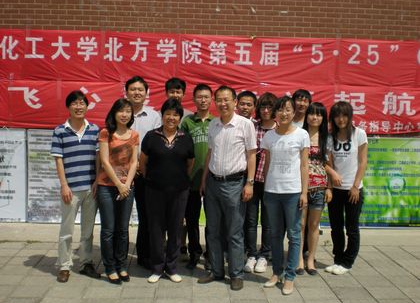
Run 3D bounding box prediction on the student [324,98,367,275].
[{"bbox_3d":[1.300,0.343,5.083,0.430,1.630,0.300,3,5,17],"label":"student"}]

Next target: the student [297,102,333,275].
[{"bbox_3d":[0.983,0.350,5.049,0.410,1.610,0.290,1,5,3],"label":"student"}]

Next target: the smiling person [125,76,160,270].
[{"bbox_3d":[-0.666,0.212,5.152,0.490,1.800,0.310,1,5,-6],"label":"smiling person"}]

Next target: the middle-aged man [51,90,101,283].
[{"bbox_3d":[-1.199,0.300,4.777,0.460,1.673,0.330,0,5,-10],"label":"middle-aged man"}]

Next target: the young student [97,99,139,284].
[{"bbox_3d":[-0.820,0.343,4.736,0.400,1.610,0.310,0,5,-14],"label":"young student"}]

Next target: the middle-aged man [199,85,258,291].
[{"bbox_3d":[0.159,0.298,4.725,0.510,1.745,0.350,2,5,10],"label":"middle-aged man"}]

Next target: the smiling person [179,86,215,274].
[{"bbox_3d":[-0.092,0.242,5.166,0.470,1.768,0.300,1,5,0],"label":"smiling person"}]

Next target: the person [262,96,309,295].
[{"bbox_3d":[0.656,0.361,4.636,0.430,1.650,0.330,2,5,10],"label":"person"}]

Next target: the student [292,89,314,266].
[{"bbox_3d":[0.928,0.255,5.386,0.470,1.746,0.320,2,5,8],"label":"student"}]

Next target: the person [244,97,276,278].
[{"bbox_3d":[0.502,0.296,5.101,0.440,1.697,0.300,2,5,5],"label":"person"}]

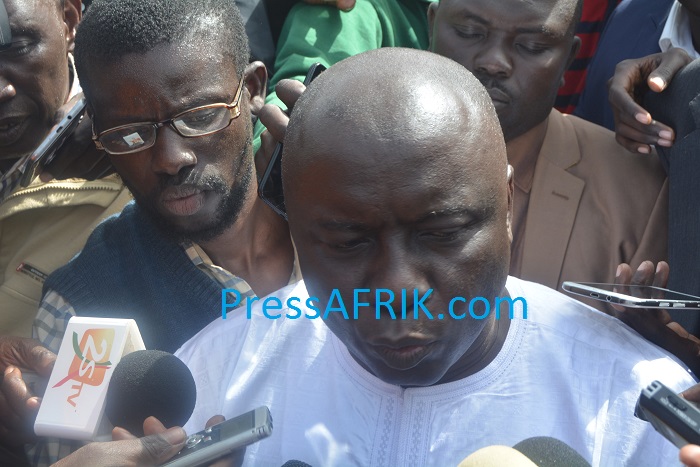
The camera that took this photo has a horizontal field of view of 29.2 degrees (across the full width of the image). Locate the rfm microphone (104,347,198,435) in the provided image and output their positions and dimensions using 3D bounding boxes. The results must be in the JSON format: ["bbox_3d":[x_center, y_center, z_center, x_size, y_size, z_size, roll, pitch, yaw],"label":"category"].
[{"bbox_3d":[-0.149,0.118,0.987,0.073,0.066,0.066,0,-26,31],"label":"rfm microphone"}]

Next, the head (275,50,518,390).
[{"bbox_3d":[0.036,-0.020,1.000,0.178,0.235,0.212,-4,24,6],"label":"head"}]

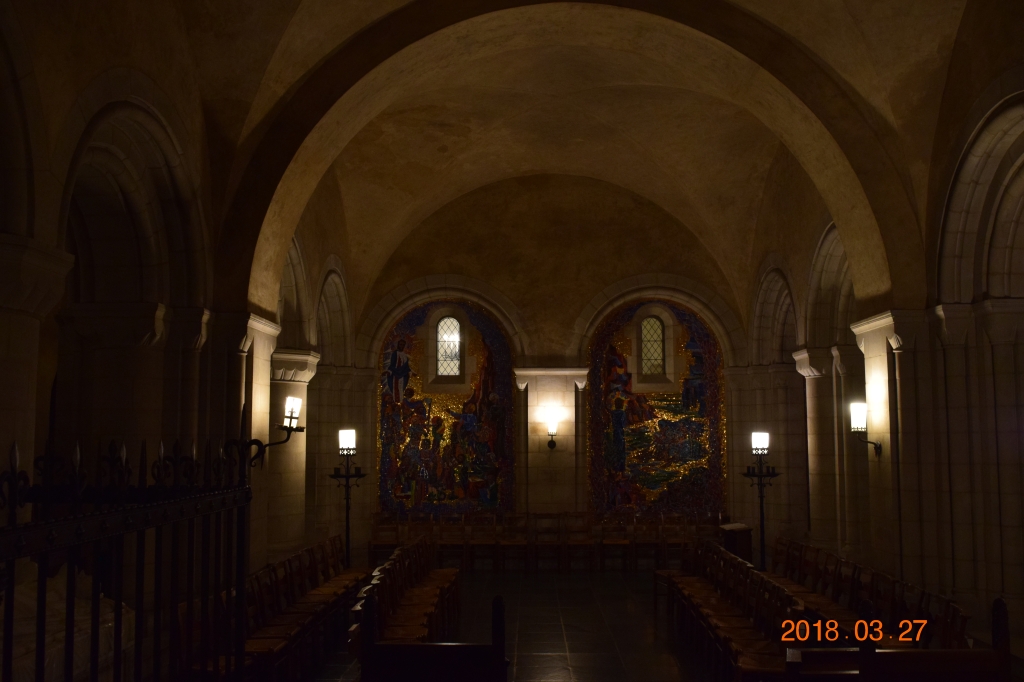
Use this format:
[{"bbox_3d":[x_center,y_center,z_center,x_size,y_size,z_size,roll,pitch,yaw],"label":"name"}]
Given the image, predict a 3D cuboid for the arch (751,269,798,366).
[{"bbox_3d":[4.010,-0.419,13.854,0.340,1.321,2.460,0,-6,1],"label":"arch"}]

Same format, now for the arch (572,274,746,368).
[{"bbox_3d":[2.189,-0.272,14.125,2.573,1.404,0.420,0,-6,1],"label":"arch"}]

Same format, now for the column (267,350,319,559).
[{"bbox_3d":[-2.585,1.610,11.091,0.590,2.974,0.500,0,-6,1],"label":"column"}]

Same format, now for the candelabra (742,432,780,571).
[{"bbox_3d":[3.351,2.240,12.643,0.483,2.005,0.483,0,-6,1],"label":"candelabra"}]

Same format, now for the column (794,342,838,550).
[{"bbox_3d":[3.951,1.378,12.178,0.400,2.582,0.520,0,-6,1],"label":"column"}]

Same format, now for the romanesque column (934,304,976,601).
[{"bbox_3d":[3.829,0.953,8.122,0.260,2.546,0.260,0,-6,1],"label":"romanesque column"}]

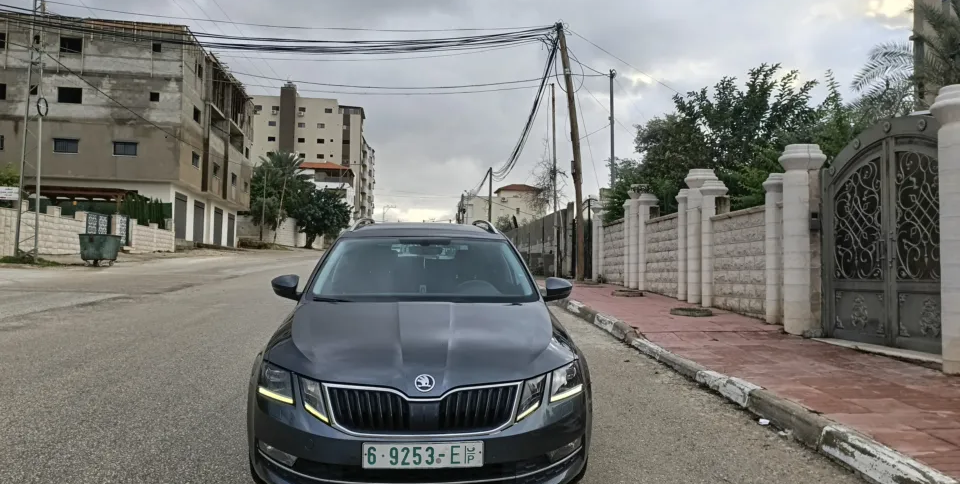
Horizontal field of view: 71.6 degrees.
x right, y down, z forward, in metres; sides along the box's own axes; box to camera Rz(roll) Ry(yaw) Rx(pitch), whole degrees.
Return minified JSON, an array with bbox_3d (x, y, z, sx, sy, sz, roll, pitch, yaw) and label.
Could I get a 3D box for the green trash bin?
[{"bbox_3d":[-14.246,0.325,25.030,1.000,1.193,1.300,1,-3,-3],"label":"green trash bin"}]

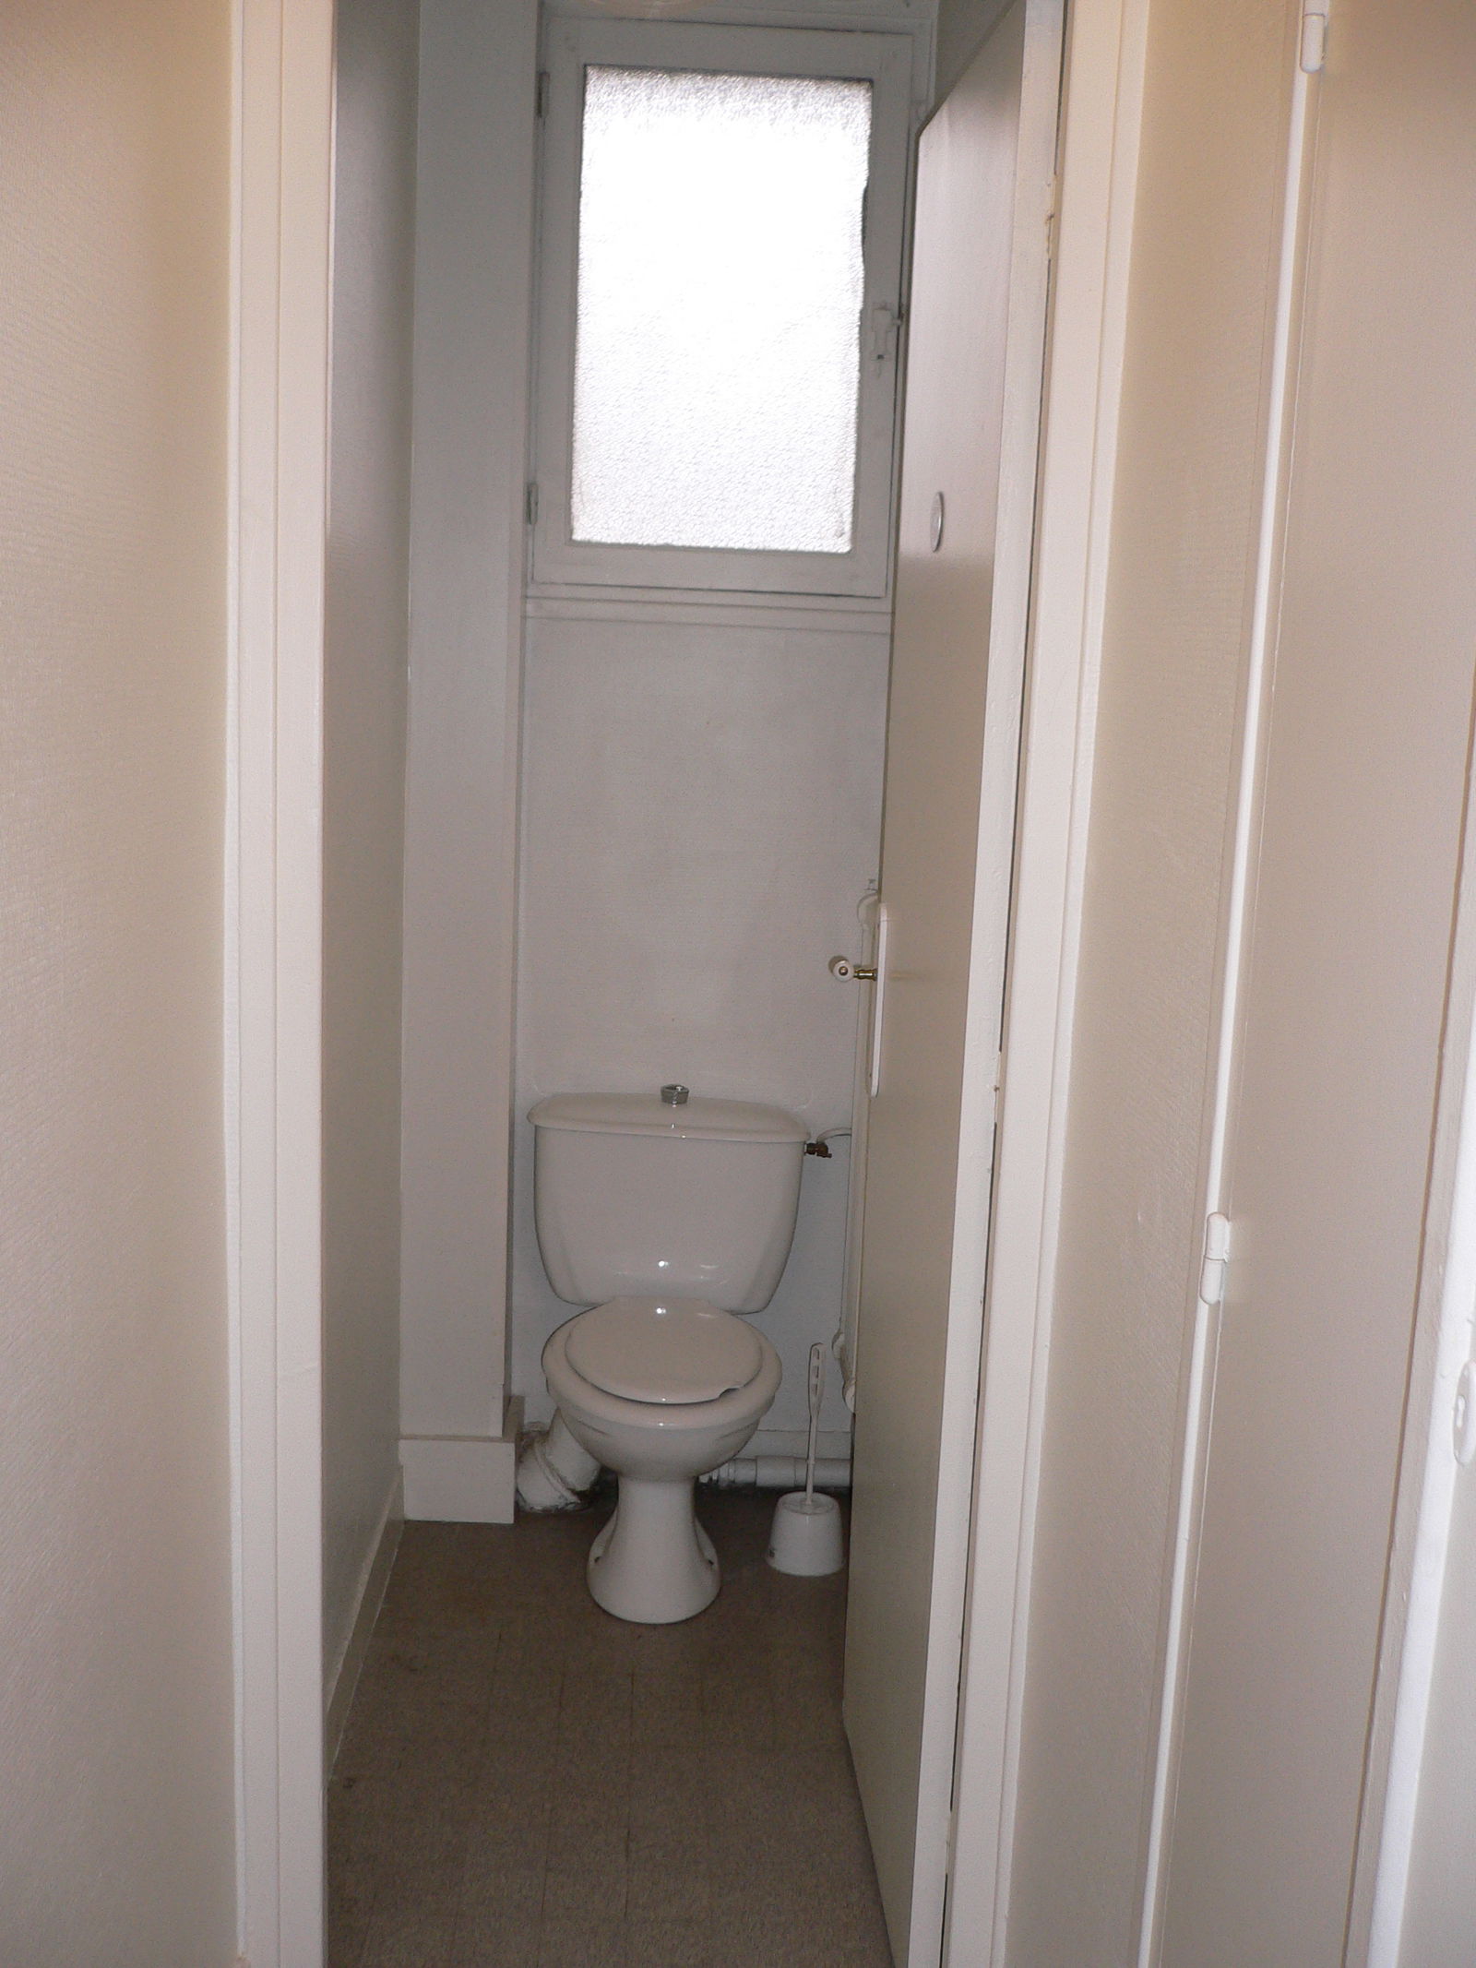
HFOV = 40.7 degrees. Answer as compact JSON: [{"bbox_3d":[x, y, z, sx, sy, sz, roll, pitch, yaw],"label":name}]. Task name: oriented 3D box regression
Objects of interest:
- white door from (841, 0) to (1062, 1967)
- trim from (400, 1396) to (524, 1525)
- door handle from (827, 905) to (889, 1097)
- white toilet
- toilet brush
[{"bbox_3d":[0.218,0.052,2.238,0.038,2.032,0.622,2,10,-3],"label":"white door"},{"bbox_3d":[-0.457,0.799,3.347,0.186,0.139,0.201,2,10,-2],"label":"trim"},{"bbox_3d":[0.149,0.026,2.466,0.077,0.248,0.131,2,10,-3],"label":"door handle"},{"bbox_3d":[-0.116,0.556,3.027,0.442,0.753,0.667,2,10,0],"label":"white toilet"},{"bbox_3d":[0.118,0.742,3.161,0.122,0.361,0.122,2,10,-2],"label":"toilet brush"}]

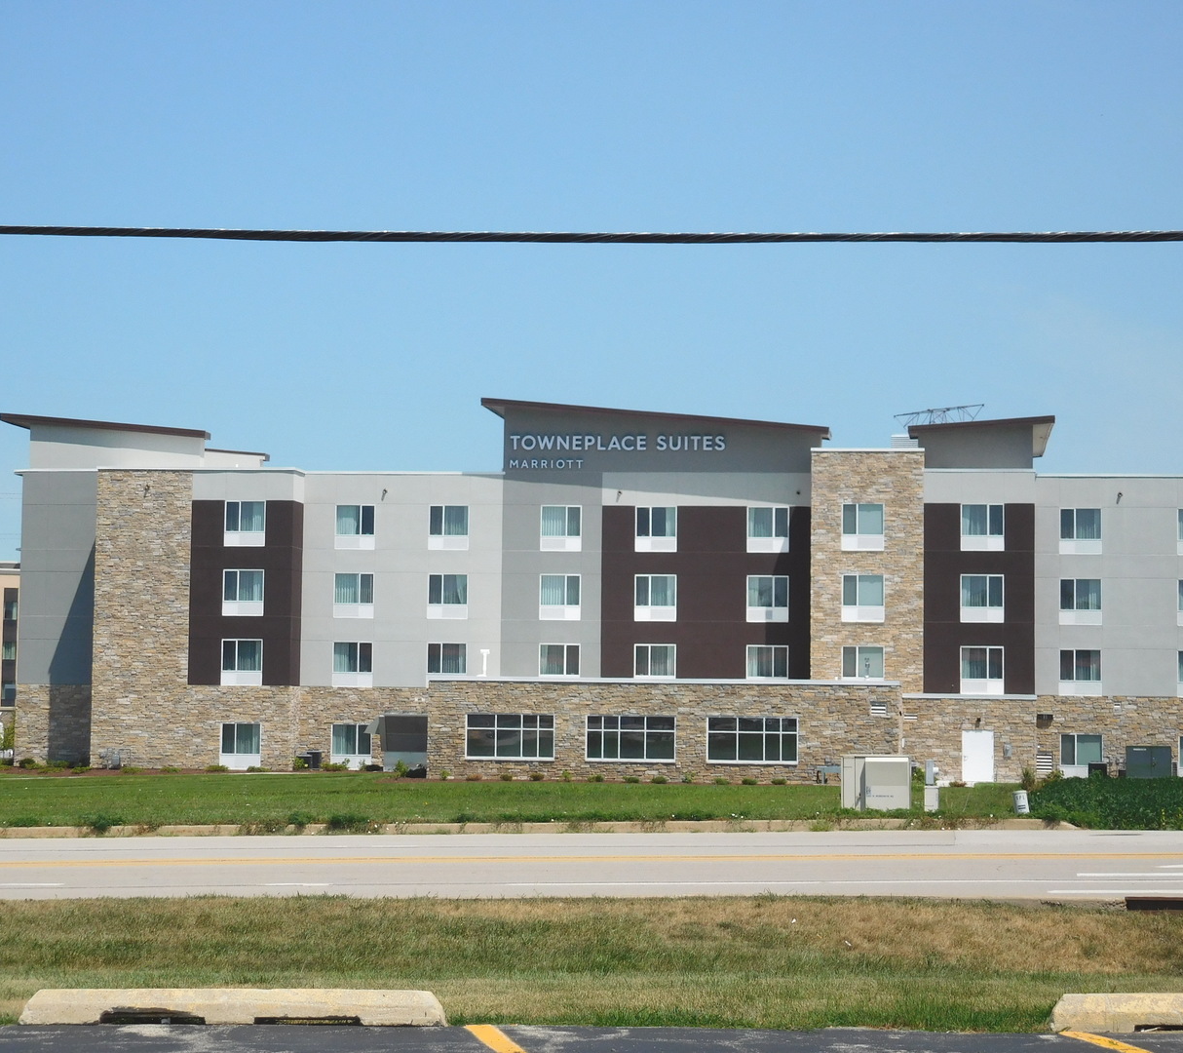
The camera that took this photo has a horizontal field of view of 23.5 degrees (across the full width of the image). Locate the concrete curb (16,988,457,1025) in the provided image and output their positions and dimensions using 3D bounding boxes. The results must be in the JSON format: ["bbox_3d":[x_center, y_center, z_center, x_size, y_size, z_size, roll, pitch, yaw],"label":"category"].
[{"bbox_3d":[-1.554,2.100,12.387,1.840,0.137,0.190,1,-3,-4],"label":"concrete curb"}]

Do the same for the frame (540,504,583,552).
[{"bbox_3d":[-1.344,0.067,125.204,1.833,2.067,0.150,0,-3,7],"label":"frame"}]

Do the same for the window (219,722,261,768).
[{"bbox_3d":[-15.314,9.551,123.824,1.833,2.067,0.150,0,-3,7],"label":"window"}]

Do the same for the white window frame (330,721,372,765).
[{"bbox_3d":[-10.634,9.701,125.633,1.910,2.041,0.140,0,-3,7],"label":"white window frame"}]

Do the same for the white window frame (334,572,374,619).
[{"bbox_3d":[-10.566,3.061,126.027,1.826,2.020,0.140,0,-3,7],"label":"white window frame"}]

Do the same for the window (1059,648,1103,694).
[{"bbox_3d":[21.210,6.329,123.075,1.857,2.031,0.150,0,-4,7],"label":"window"}]

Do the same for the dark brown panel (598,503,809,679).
[{"bbox_3d":[5.091,3.173,125.245,9.346,8.205,0.200,0,-4,7],"label":"dark brown panel"}]

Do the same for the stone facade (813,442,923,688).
[{"bbox_3d":[11.869,1.945,122.027,4.802,10.414,2.000,0,-3,7],"label":"stone facade"}]

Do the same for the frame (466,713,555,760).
[{"bbox_3d":[-3.427,8.915,120.297,3.848,2.006,0.150,0,-3,7],"label":"frame"}]

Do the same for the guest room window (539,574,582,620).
[{"bbox_3d":[-1.393,3.128,125.184,1.843,2.017,0.140,0,-3,7],"label":"guest room window"}]

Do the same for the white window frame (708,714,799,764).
[{"bbox_3d":[6.612,8.776,116.497,3.755,1.930,0.150,0,-4,7],"label":"white window frame"}]

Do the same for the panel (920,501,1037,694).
[{"bbox_3d":[16.454,3.086,120.570,4.683,8.121,0.300,0,-3,7],"label":"panel"}]

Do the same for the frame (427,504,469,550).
[{"bbox_3d":[-6.387,0.054,126.848,1.857,2.031,0.150,0,-4,7],"label":"frame"}]

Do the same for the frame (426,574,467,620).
[{"bbox_3d":[-6.348,3.066,125.371,1.833,2.067,0.150,0,-3,7],"label":"frame"}]

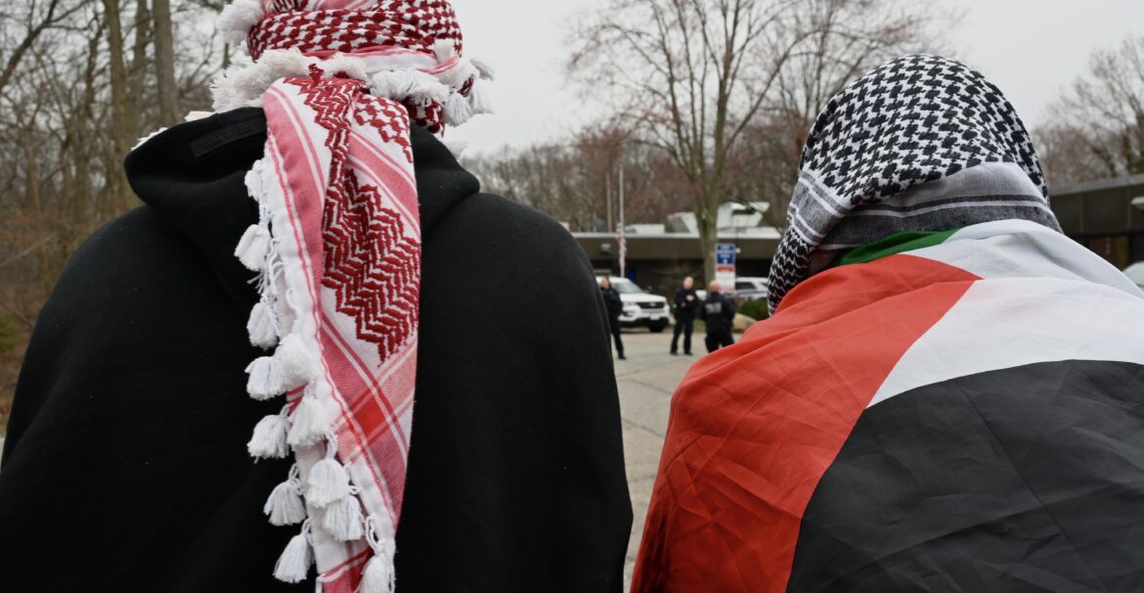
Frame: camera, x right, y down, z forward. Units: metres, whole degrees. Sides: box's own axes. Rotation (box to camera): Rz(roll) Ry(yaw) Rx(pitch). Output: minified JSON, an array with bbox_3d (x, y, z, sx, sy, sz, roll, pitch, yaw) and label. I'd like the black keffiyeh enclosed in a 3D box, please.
[{"bbox_3d":[0.355,-0.100,0.940,0.300,0.310,0.300,0,1,-5],"label":"black keffiyeh"}]

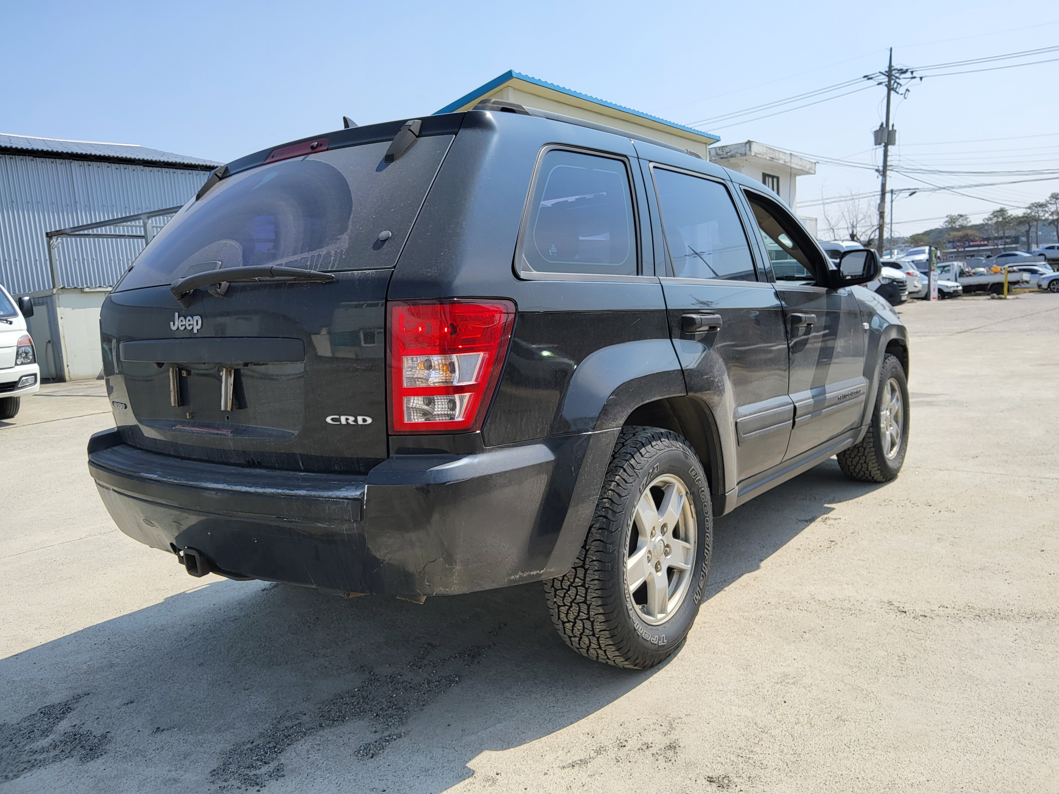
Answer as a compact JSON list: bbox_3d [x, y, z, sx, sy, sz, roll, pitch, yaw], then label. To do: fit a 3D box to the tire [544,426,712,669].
[{"bbox_3d":[0.340,0.470,2.561,0.250,0.748,0.748,5,11,38],"label":"tire"}]

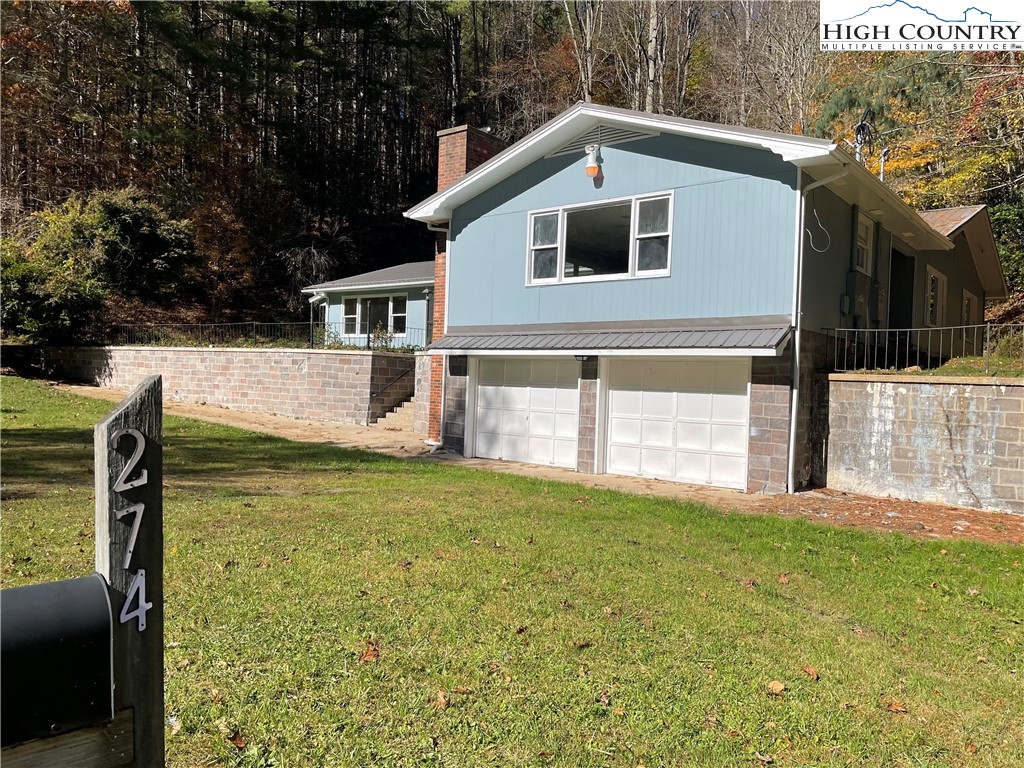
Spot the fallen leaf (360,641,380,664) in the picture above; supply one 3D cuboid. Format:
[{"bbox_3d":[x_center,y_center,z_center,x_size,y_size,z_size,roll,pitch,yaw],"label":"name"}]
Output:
[{"bbox_3d":[-0.825,1.554,4.450,0.120,0.065,0.130,2,0,-10],"label":"fallen leaf"}]

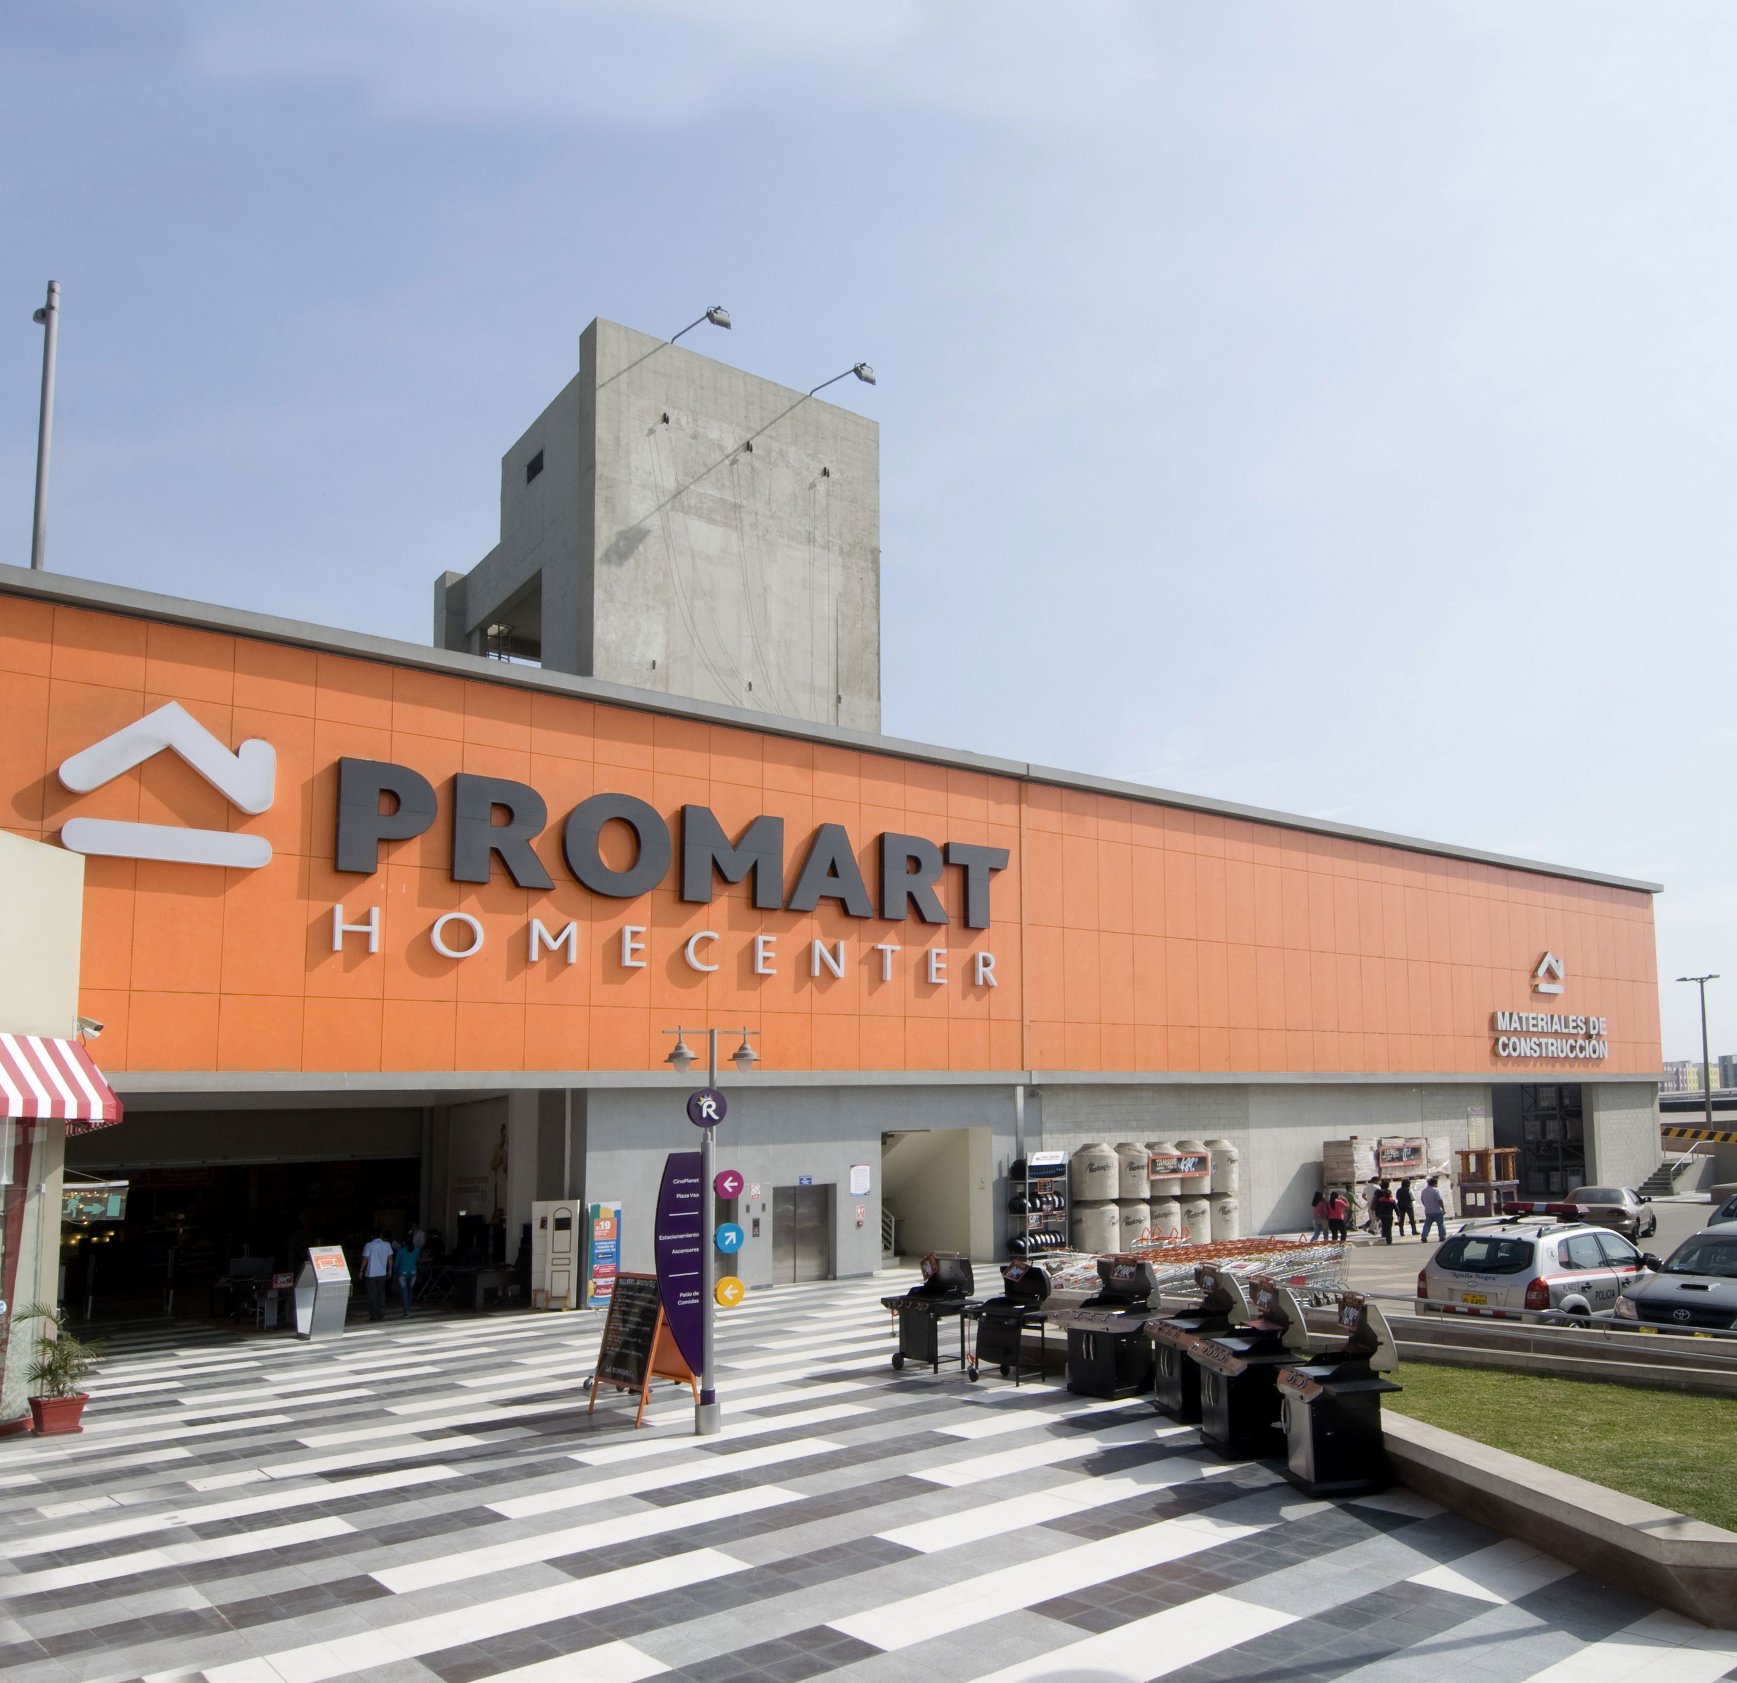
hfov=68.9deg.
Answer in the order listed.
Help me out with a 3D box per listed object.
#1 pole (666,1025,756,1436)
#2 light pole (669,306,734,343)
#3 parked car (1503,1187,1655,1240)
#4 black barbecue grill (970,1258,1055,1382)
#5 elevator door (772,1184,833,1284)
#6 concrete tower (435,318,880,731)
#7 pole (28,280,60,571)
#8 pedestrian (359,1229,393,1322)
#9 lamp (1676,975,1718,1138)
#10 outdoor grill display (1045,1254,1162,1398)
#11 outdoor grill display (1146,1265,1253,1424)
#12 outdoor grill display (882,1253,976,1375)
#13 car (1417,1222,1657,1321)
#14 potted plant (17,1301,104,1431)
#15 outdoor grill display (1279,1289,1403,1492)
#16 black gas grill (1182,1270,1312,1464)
[{"bbox_3d":[-1.514,3.720,12.100,0.950,3.950,0.300,5,-10,-35],"label":"pole"},{"bbox_3d":[-4.021,-12.212,29.961,0.500,0.700,2.000,7,-13,-35],"label":"light pole"},{"bbox_3d":[19.970,9.950,34.000,1.720,1.420,4.400,-8,-11,39],"label":"parked car"},{"bbox_3d":[1.693,5.765,15.224,0.680,1.380,1.120,9,-15,-41],"label":"black barbecue grill"},{"bbox_3d":[-1.507,8.986,28.977,1.500,2.100,0.150,7,-13,-35],"label":"elevator door"},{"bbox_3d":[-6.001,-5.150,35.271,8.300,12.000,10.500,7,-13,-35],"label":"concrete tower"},{"bbox_3d":[-16.681,-8.230,25.600,0.380,6.700,0.320,7,-13,-35],"label":"pole"},{"bbox_3d":[-9.773,8.656,25.257,0.550,1.720,0.350,4,-12,-25],"label":"pedestrian"},{"bbox_3d":[42.103,11.364,64.000,2.000,9.400,0.400,5,-10,-35],"label":"lamp"},{"bbox_3d":[2.719,5.488,14.397,0.720,1.420,1.280,7,-13,-35],"label":"outdoor grill display"},{"bbox_3d":[3.315,5.092,12.930,0.720,1.420,1.280,0,-11,-8],"label":"outdoor grill display"},{"bbox_3d":[0.781,6.083,16.401,0.680,1.420,1.120,9,-15,-42],"label":"outdoor grill display"},{"bbox_3d":[10.120,6.330,18.470,4.300,1.720,1.830,5,-10,-34],"label":"car"},{"bbox_3d":[-8.617,5.629,13.500,0.700,1.360,0.720,-1,-8,0],"label":"potted plant"},{"bbox_3d":[3.723,4.379,10.113,0.720,1.400,1.120,0,-11,-5],"label":"outdoor grill display"},{"bbox_3d":[3.055,4.241,10.250,0.800,1.420,1.220,-1,-8,3],"label":"black gas grill"}]

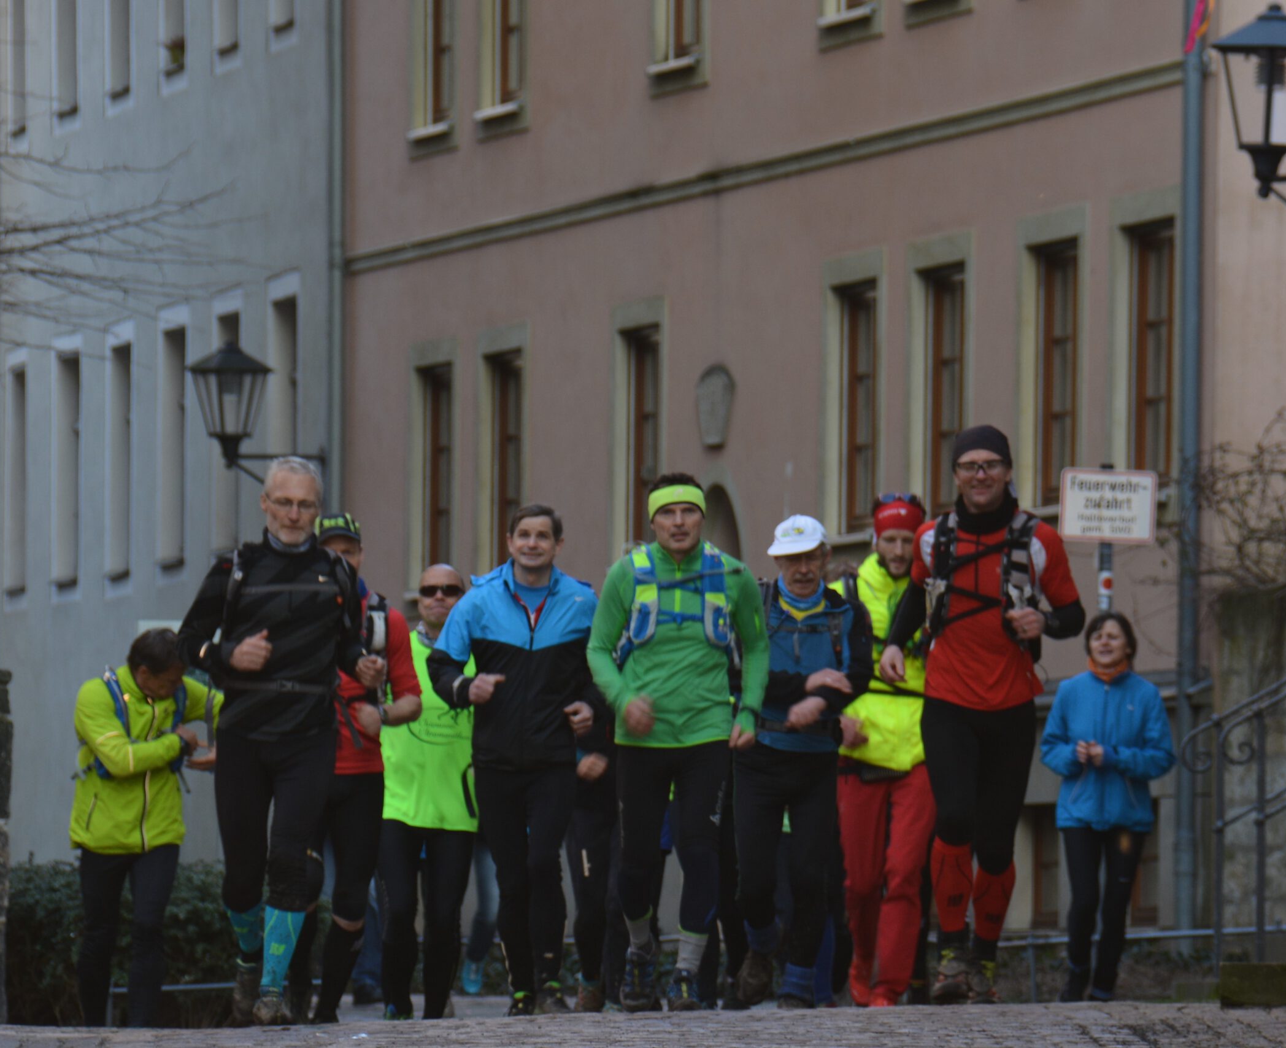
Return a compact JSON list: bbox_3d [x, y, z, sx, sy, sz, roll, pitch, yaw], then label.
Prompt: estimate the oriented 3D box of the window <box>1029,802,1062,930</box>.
[{"bbox_3d":[2.536,2.135,59.200,0.120,0.770,0.680,1,-3,-21],"label":"window"}]

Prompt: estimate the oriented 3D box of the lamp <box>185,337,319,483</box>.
[{"bbox_3d":[-2.942,-0.763,72.302,1.020,1.220,0.640,2,-4,-21],"label":"lamp"}]

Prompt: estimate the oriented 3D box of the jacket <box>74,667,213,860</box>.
[{"bbox_3d":[-1.698,0.801,32.300,0.520,0.650,0.360,2,-4,-27],"label":"jacket"}]

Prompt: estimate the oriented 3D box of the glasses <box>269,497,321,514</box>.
[{"bbox_3d":[-1.058,-0.067,28.700,0.140,0.044,0.140,1,10,-11],"label":"glasses"}]

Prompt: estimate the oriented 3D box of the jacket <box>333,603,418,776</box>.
[{"bbox_3d":[-1.003,0.529,32.300,0.500,0.640,0.310,0,-3,1],"label":"jacket"}]

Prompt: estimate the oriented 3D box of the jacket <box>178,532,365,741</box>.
[{"bbox_3d":[-1.118,0.341,28.800,0.570,0.650,0.340,1,-3,-5],"label":"jacket"}]

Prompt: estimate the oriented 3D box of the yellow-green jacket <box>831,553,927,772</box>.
[{"bbox_3d":[0.803,0.459,31.200,0.550,0.730,0.360,0,-3,3],"label":"yellow-green jacket"}]

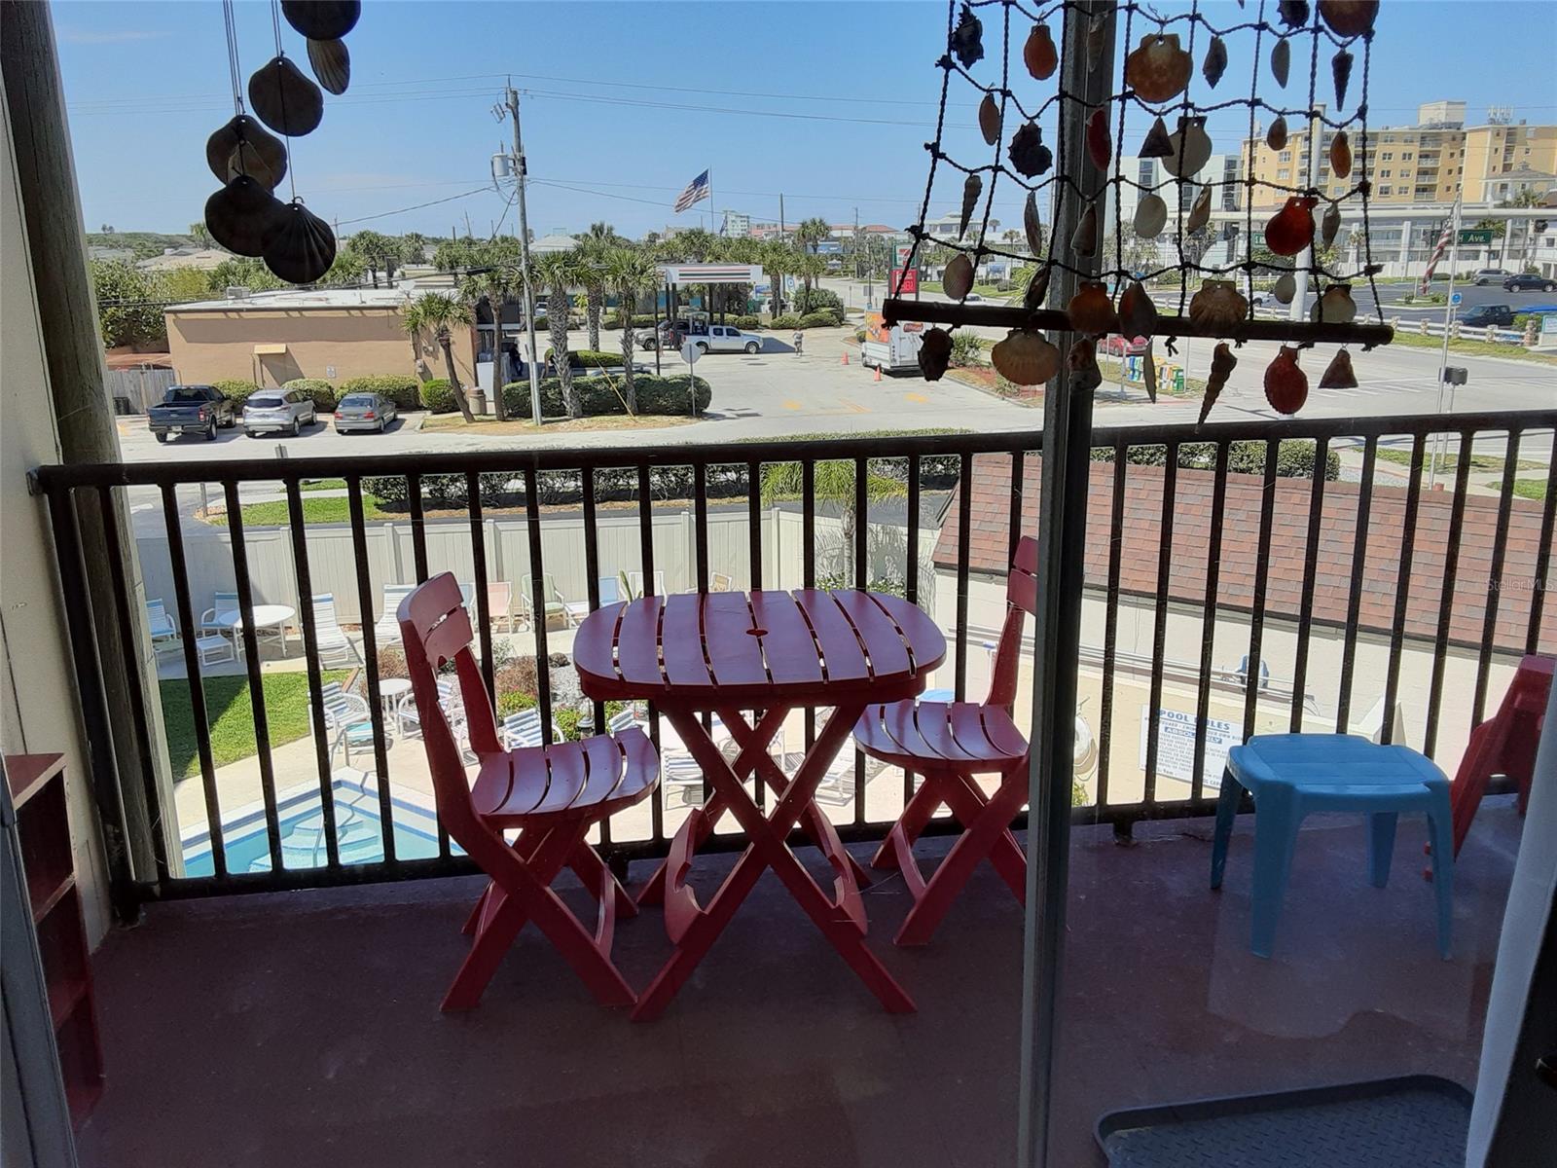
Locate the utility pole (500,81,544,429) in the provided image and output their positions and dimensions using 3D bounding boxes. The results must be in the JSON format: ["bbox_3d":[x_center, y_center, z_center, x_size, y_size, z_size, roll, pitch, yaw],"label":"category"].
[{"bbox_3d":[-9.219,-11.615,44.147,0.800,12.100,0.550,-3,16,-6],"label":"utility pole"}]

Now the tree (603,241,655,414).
[{"bbox_3d":[-5.840,-9.973,47.985,2.100,6.450,2.100,-3,16,-6],"label":"tree"}]

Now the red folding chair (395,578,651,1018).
[{"bbox_3d":[-0.482,0.409,2.525,0.475,0.845,0.370,-3,15,-6],"label":"red folding chair"}]

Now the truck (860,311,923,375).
[{"bbox_3d":[6.178,-12.697,63.518,2.250,2.950,6.100,-4,16,-10],"label":"truck"}]

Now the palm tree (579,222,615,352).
[{"bbox_3d":[-10.428,-16.643,69.876,2.200,7.500,2.200,-3,16,-6],"label":"palm tree"}]

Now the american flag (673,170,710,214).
[{"bbox_3d":[-8.043,-36.279,112.315,3.400,4.200,0.800,-2,16,-4],"label":"american flag"}]

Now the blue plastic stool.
[{"bbox_3d":[1.223,0.573,2.680,0.410,0.384,0.335,-1,15,1],"label":"blue plastic stool"}]

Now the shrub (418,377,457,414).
[{"bbox_3d":[-13.702,-7.679,49.440,1.600,1.300,1.400,-2,15,-3],"label":"shrub"}]

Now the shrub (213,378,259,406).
[{"bbox_3d":[-22.557,-7.847,50.685,1.850,1.300,1.400,-2,15,-3],"label":"shrub"}]

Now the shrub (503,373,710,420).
[{"bbox_3d":[-6.651,-7.434,47.926,8.100,1.360,2.000,0,15,5],"label":"shrub"}]

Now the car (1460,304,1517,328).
[{"bbox_3d":[47.155,-17.428,80.000,5.400,1.800,1.900,-2,15,-5],"label":"car"}]

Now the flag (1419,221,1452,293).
[{"bbox_3d":[14.888,-7.451,27.500,0.780,1.750,0.350,7,17,27],"label":"flag"}]

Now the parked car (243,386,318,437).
[{"bbox_3d":[-18.438,-6.477,45.166,1.860,1.680,4.520,-3,16,-6],"label":"parked car"}]

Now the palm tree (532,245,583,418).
[{"bbox_3d":[-8.635,-9.695,47.240,2.050,6.450,2.050,-3,16,-6],"label":"palm tree"}]

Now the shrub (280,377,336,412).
[{"bbox_3d":[-19.843,-7.982,51.257,2.200,1.250,1.550,-3,16,-6],"label":"shrub"}]

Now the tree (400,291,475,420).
[{"bbox_3d":[-12.664,-8.420,45.318,2.750,5.000,2.650,-1,15,0],"label":"tree"}]

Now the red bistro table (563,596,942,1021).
[{"bbox_3d":[-0.044,0.450,2.572,0.730,0.725,0.650,-3,15,-6],"label":"red bistro table"}]

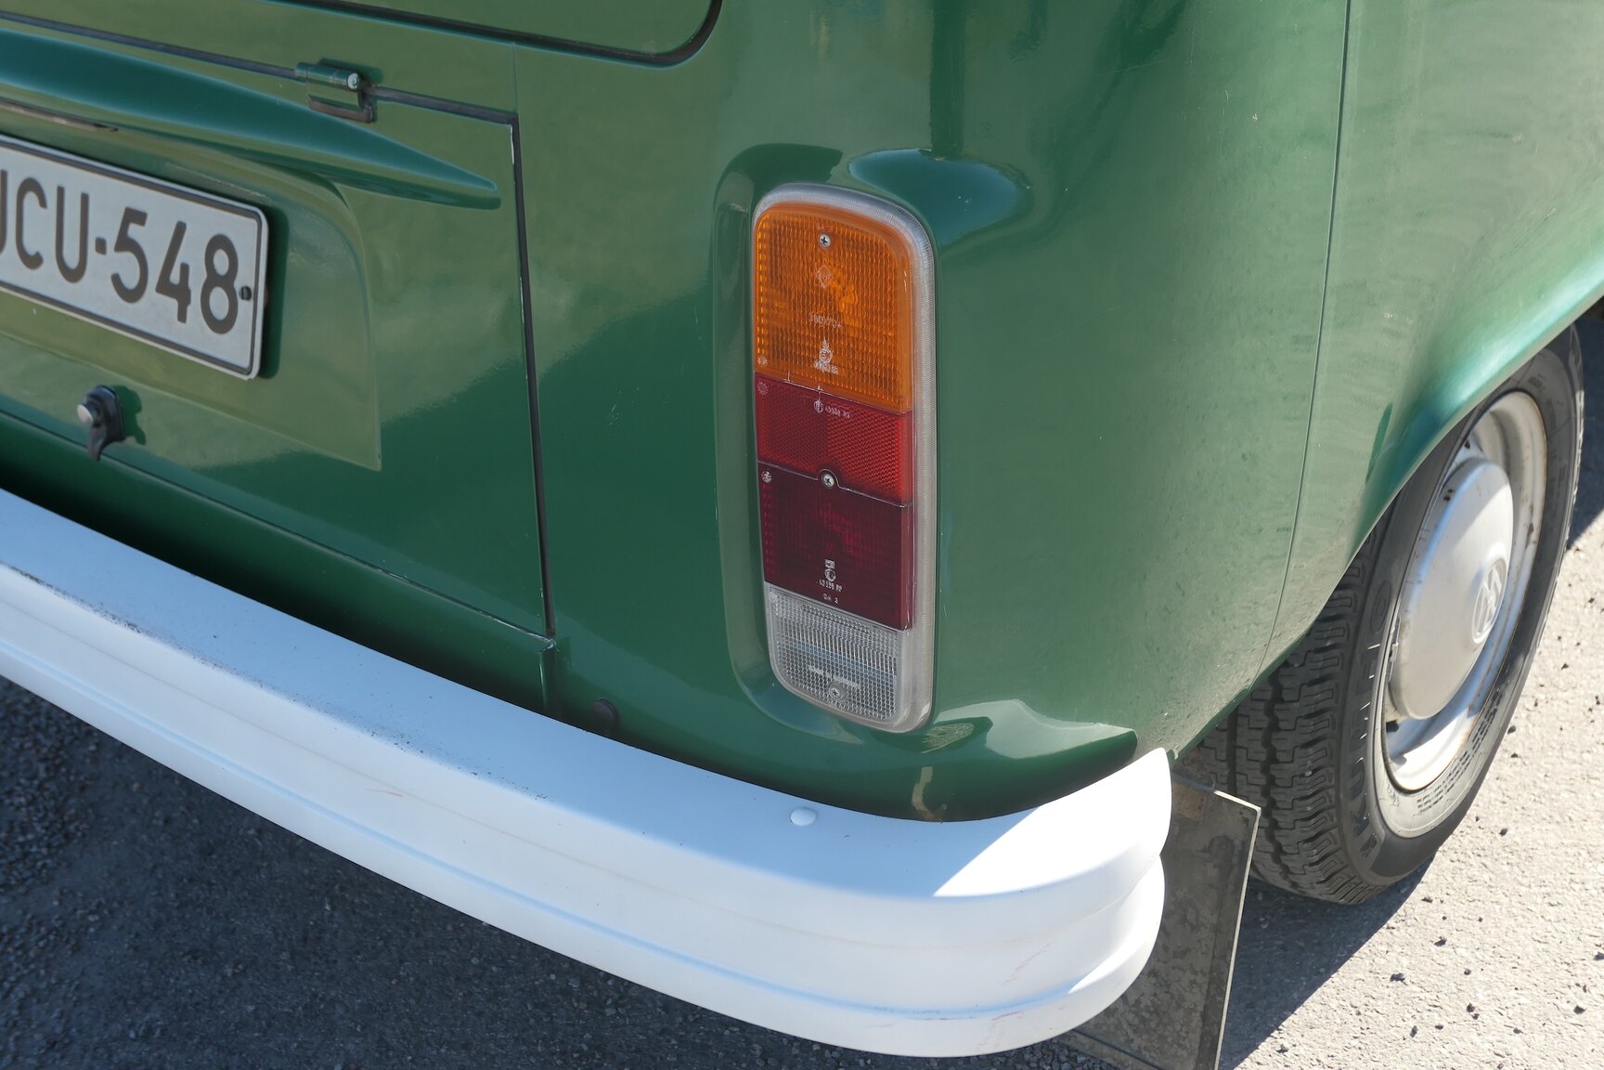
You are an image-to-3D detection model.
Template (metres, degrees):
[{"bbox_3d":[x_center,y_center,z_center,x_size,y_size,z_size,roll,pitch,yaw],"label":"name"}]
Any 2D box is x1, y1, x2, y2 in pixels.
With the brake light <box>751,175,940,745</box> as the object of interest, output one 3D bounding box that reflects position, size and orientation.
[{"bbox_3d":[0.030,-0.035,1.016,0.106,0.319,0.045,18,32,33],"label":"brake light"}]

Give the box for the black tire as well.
[{"bbox_3d":[0.572,0.034,1.778,0.187,0.642,0.645,18,30,35],"label":"black tire"}]

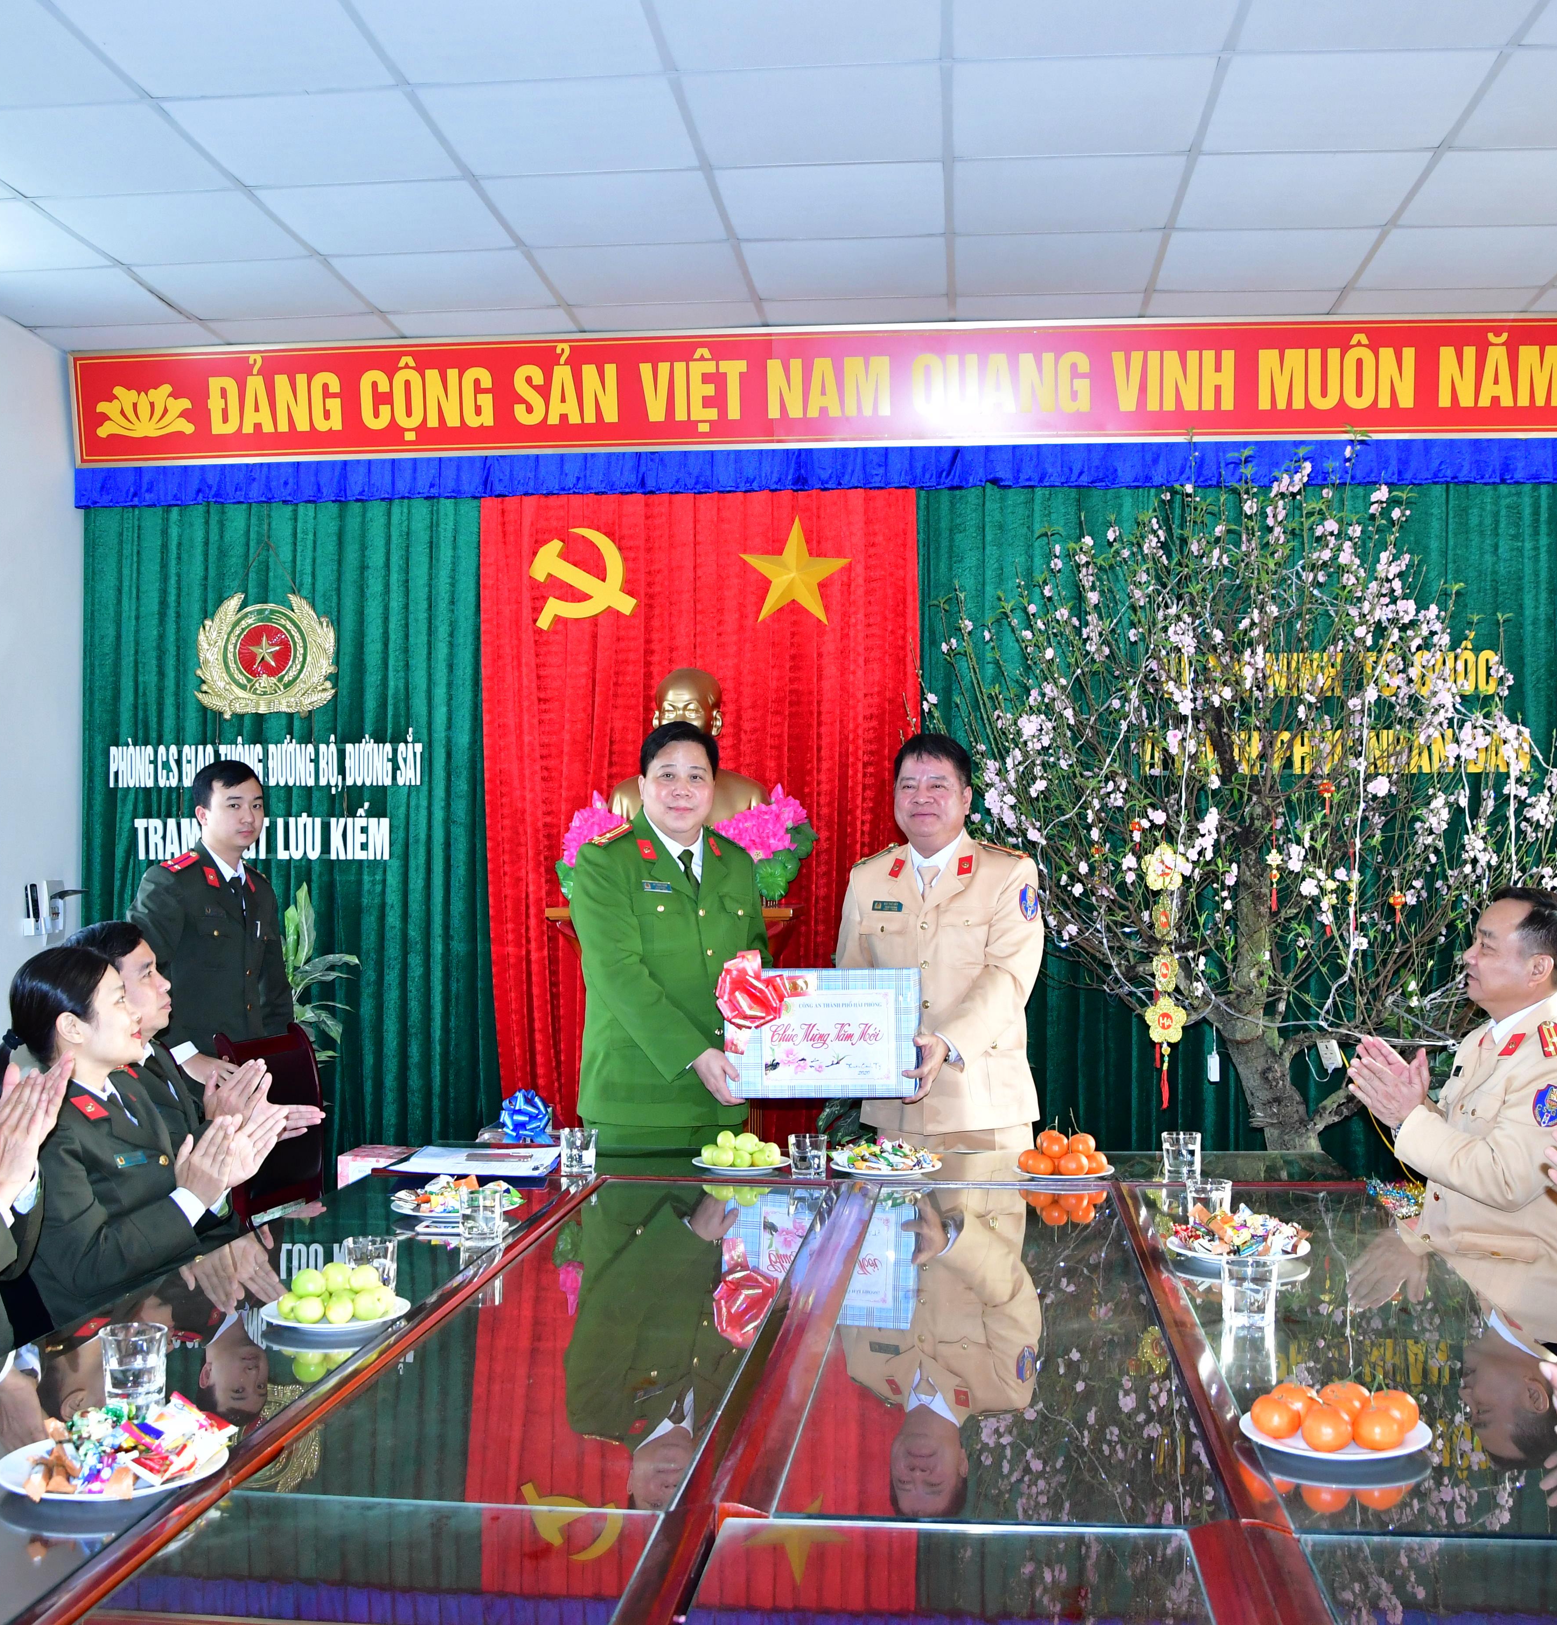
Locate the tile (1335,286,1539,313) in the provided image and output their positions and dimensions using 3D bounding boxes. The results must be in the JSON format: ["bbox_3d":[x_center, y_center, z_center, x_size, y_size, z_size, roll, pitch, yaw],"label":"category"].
[{"bbox_3d":[2.043,-1.590,5.671,0.600,0.020,0.310,0,-1,6],"label":"tile"}]

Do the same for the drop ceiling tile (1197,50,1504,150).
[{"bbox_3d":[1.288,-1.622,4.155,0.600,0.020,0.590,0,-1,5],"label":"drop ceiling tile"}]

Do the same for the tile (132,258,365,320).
[{"bbox_3d":[-1.586,-1.600,5.569,0.600,0.020,0.580,0,-1,6],"label":"tile"}]

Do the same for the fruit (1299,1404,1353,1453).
[{"bbox_3d":[0.622,0.698,2.070,0.057,0.051,0.057,0,-1,6],"label":"fruit"}]

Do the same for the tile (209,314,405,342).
[{"bbox_3d":[-1.564,-1.593,6.016,0.600,0.020,0.310,0,-1,6],"label":"tile"}]

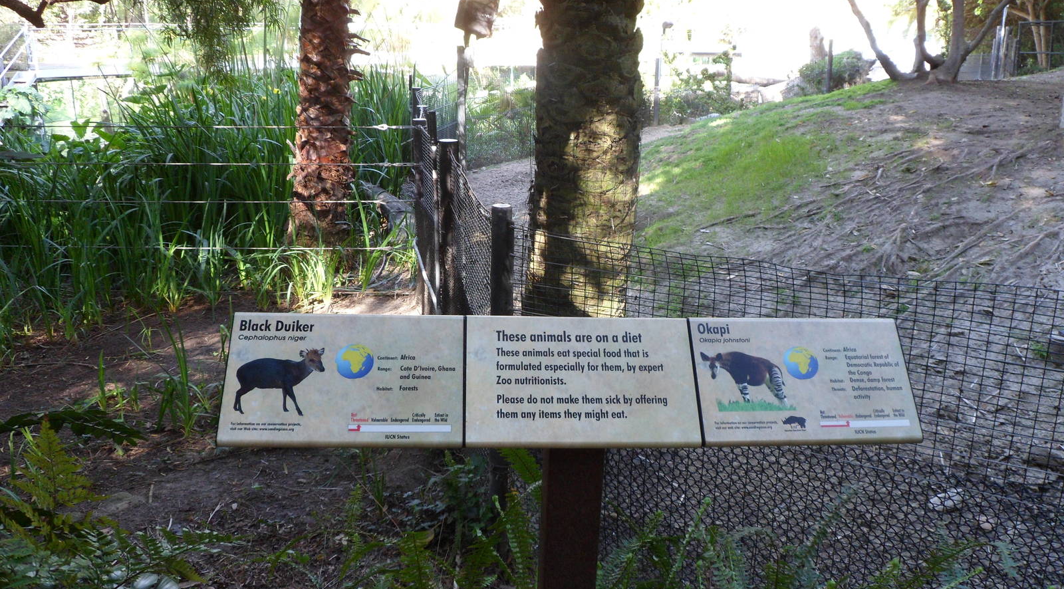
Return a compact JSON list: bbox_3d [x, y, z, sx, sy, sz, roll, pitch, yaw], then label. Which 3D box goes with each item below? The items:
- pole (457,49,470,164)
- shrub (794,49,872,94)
[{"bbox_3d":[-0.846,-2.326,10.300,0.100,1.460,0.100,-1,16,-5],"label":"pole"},{"bbox_3d":[8.032,-5.872,22.000,1.950,1.180,1.600,6,16,19],"label":"shrub"}]

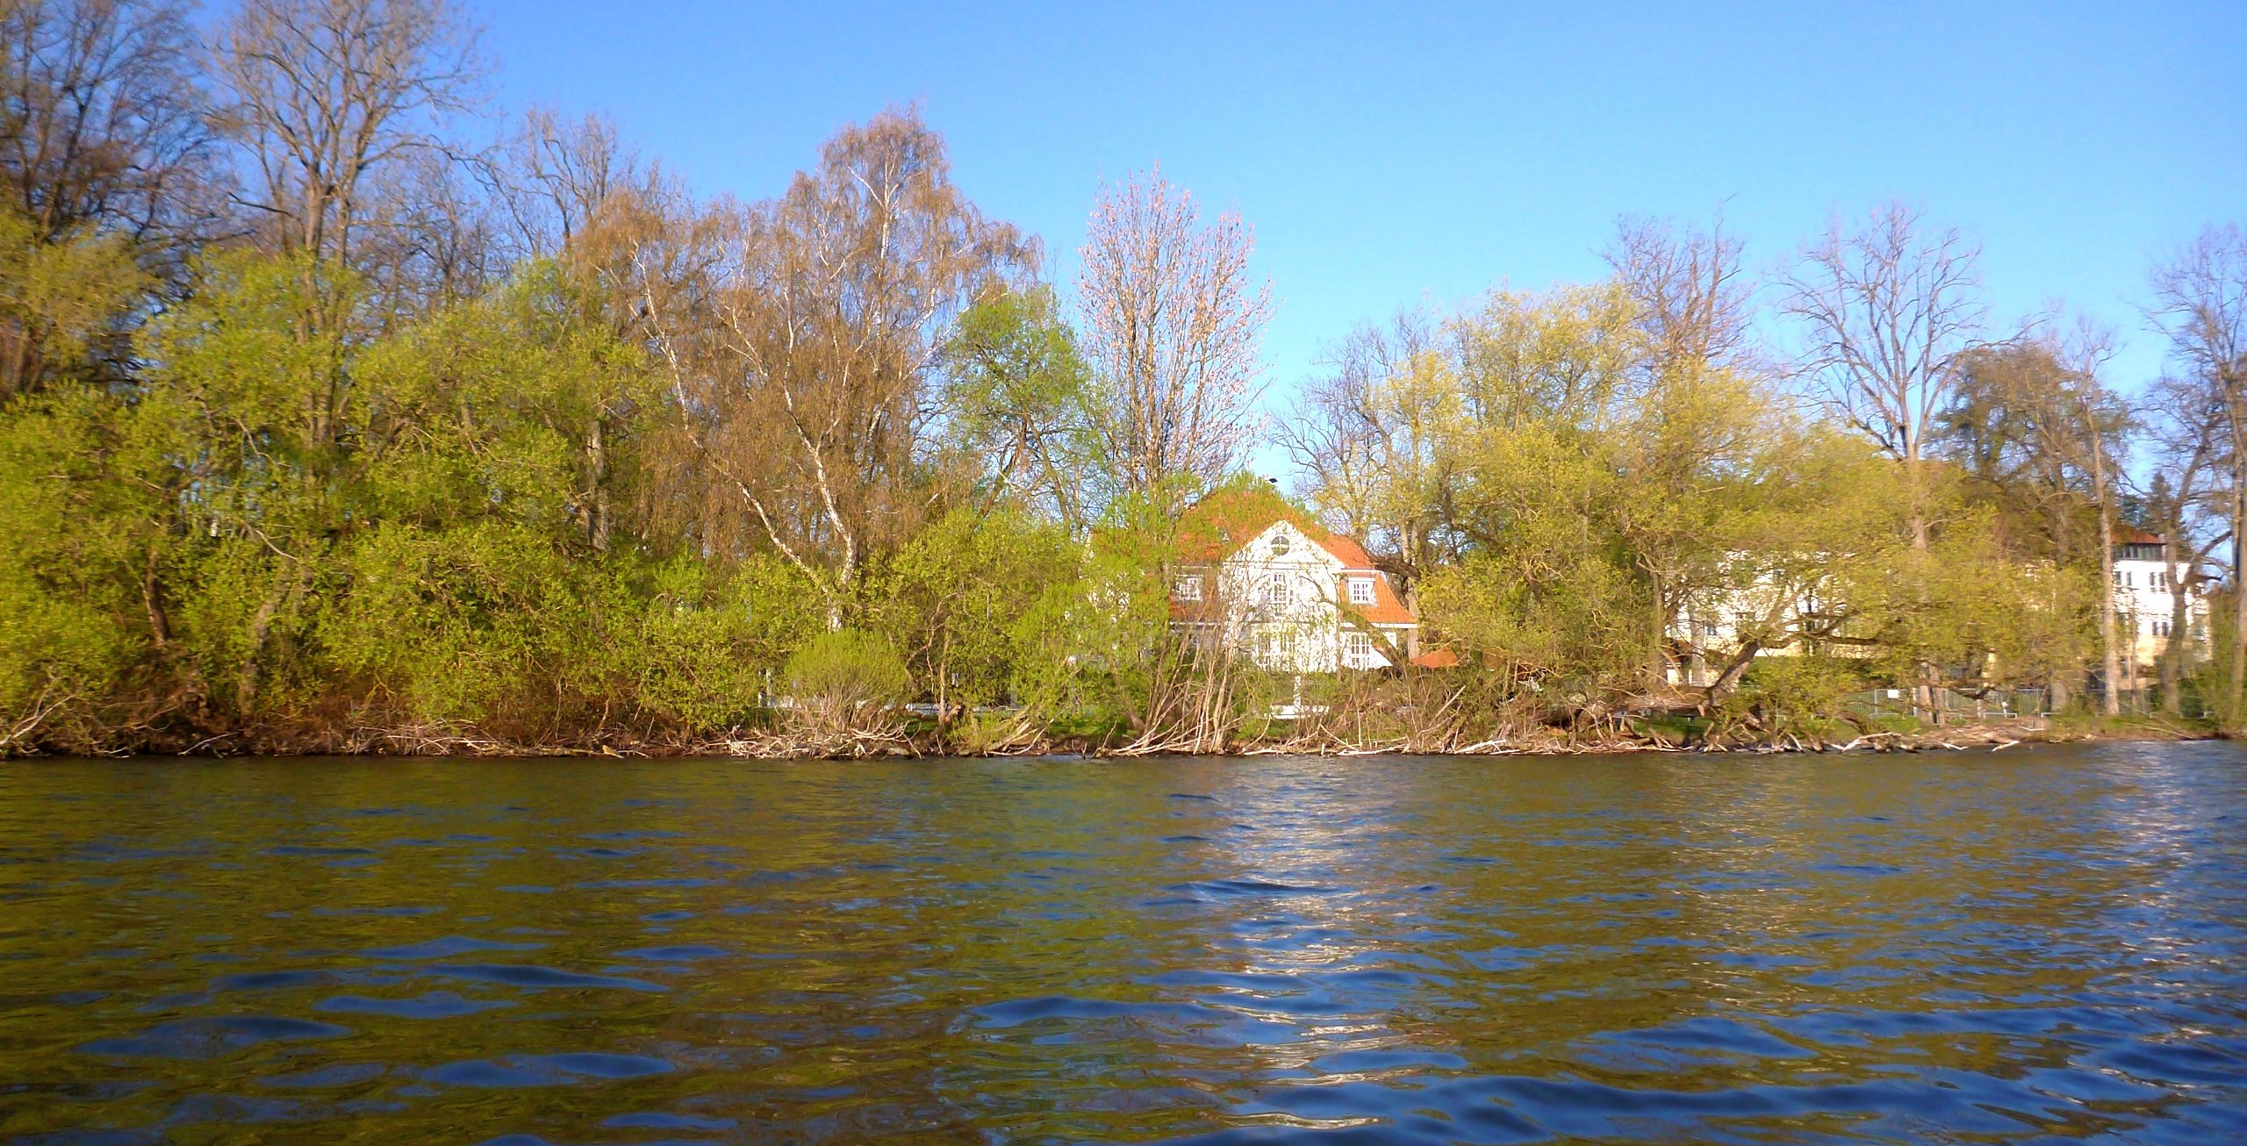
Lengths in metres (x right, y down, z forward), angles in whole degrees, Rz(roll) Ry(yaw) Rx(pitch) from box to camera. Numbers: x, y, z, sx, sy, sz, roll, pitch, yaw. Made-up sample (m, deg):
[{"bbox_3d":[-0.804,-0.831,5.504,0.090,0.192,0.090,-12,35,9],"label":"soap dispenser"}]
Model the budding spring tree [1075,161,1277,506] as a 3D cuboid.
[{"bbox_3d":[2.279,-6.425,82.803,8.960,24.550,8.500,0,-5,0],"label":"budding spring tree"}]

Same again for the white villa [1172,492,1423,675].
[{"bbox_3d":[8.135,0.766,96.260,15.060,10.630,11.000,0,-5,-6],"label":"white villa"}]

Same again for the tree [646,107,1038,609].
[{"bbox_3d":[-11.404,-6.868,73.809,15.890,24.720,14.000,0,-5,0],"label":"tree"}]

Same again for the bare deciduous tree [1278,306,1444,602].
[{"bbox_3d":[14.254,-4.572,107.735,9.880,22.730,9.800,0,-5,0],"label":"bare deciduous tree"}]

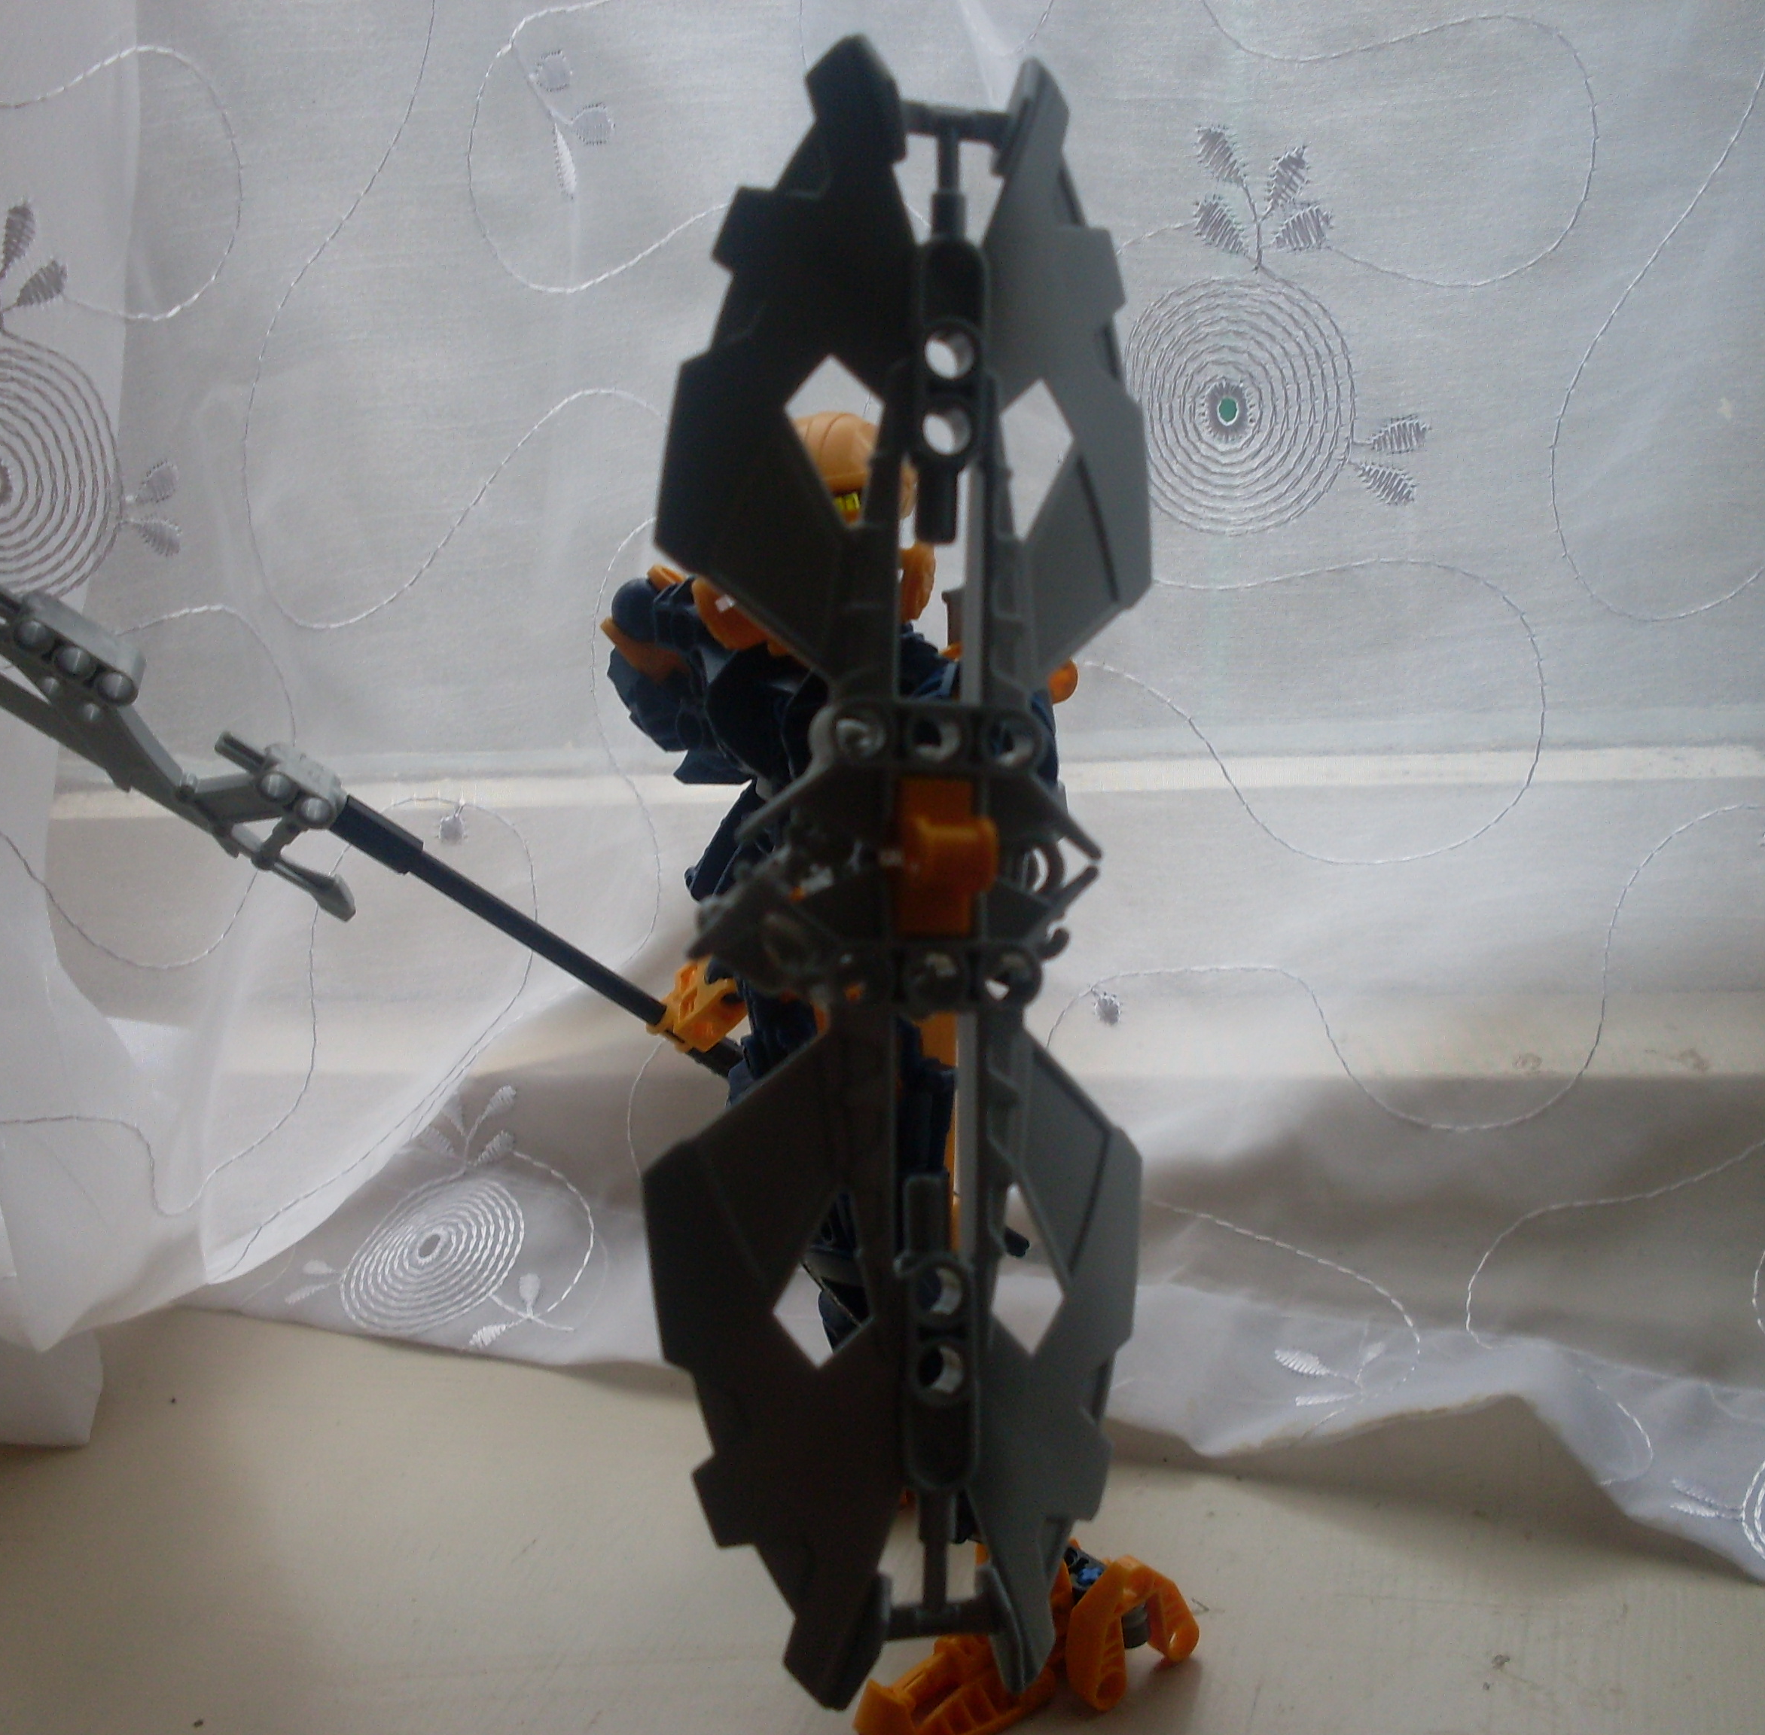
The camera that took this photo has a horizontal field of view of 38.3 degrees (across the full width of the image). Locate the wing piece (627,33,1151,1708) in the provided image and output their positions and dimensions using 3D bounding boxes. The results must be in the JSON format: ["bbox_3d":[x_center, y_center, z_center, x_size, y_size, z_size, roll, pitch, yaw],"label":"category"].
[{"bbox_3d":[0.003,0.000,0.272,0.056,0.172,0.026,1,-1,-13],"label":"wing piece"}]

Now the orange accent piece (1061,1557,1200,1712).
[{"bbox_3d":[0.046,0.141,0.468,0.029,0.025,0.014,-1,2,-45],"label":"orange accent piece"}]

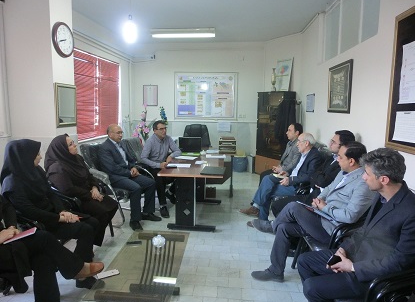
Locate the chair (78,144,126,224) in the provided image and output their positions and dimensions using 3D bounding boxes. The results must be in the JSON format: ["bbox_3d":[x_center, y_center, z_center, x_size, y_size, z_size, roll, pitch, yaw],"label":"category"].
[{"bbox_3d":[-1.324,0.413,3.905,0.620,1.020,0.580,2,8,8],"label":"chair"}]

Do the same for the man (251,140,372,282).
[{"bbox_3d":[0.932,0.546,2.648,1.030,1.270,0.570,2,9,6],"label":"man"}]

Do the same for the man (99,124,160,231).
[{"bbox_3d":[-1.052,0.293,3.746,0.850,1.310,0.580,3,8,16],"label":"man"}]

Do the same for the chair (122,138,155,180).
[{"bbox_3d":[-1.036,0.361,4.627,0.630,0.990,0.570,6,10,32],"label":"chair"}]

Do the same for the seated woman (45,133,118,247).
[{"bbox_3d":[-1.275,0.425,3.093,0.780,1.220,0.560,2,8,8],"label":"seated woman"}]

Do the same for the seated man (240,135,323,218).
[{"bbox_3d":[1.008,0.372,3.904,1.040,1.240,0.580,2,9,5],"label":"seated man"}]

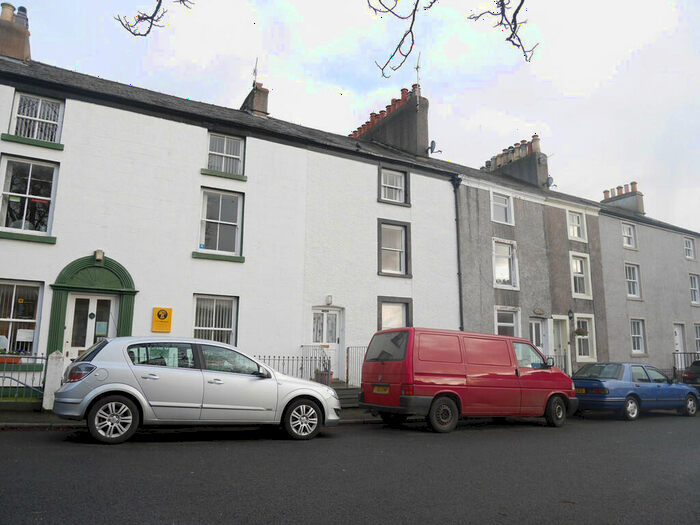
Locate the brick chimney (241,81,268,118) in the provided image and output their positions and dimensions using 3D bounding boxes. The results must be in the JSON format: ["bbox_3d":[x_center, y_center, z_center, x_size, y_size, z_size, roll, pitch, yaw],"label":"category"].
[{"bbox_3d":[-3.927,-6.243,19.755,0.587,1.629,2.000,6,-12,-27],"label":"brick chimney"}]

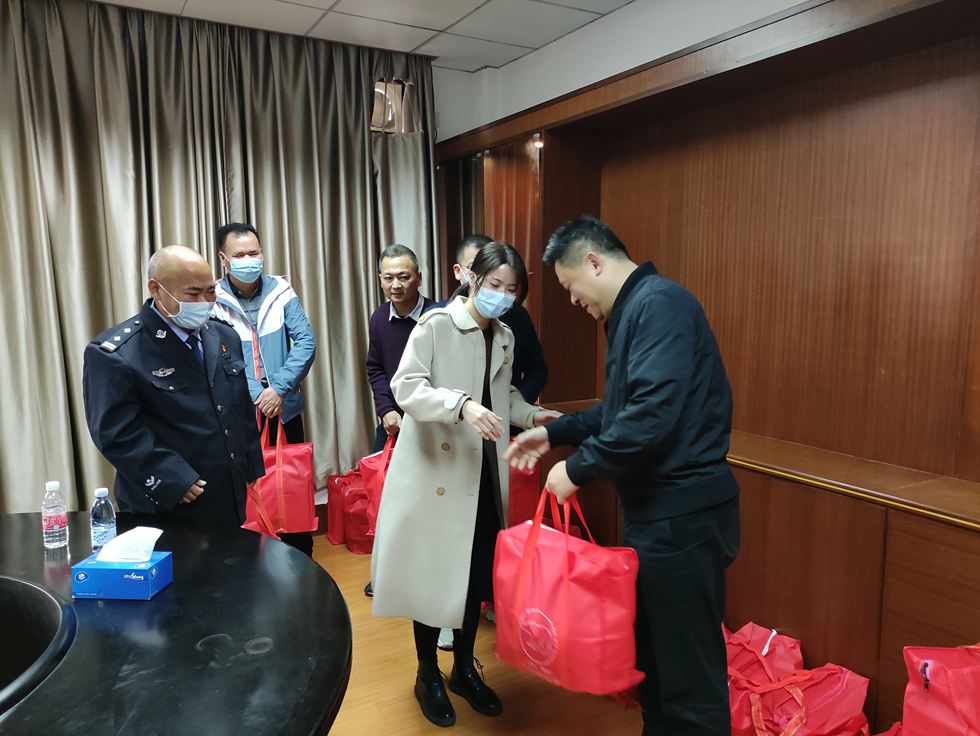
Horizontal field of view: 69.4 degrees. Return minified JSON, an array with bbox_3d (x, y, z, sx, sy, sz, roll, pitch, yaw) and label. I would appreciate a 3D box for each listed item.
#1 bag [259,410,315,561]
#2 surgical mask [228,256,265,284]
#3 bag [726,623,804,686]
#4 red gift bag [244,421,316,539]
[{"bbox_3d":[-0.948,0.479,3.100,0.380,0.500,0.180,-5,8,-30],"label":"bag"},{"bbox_3d":[-1.034,-0.416,3.020,0.140,0.110,0.080,-4,8,-27],"label":"surgical mask"},{"bbox_3d":[0.835,1.045,2.270,0.380,0.360,0.220,-6,9,-40],"label":"bag"},{"bbox_3d":[-0.957,0.471,3.100,0.390,0.490,0.180,-5,8,-30],"label":"red gift bag"}]

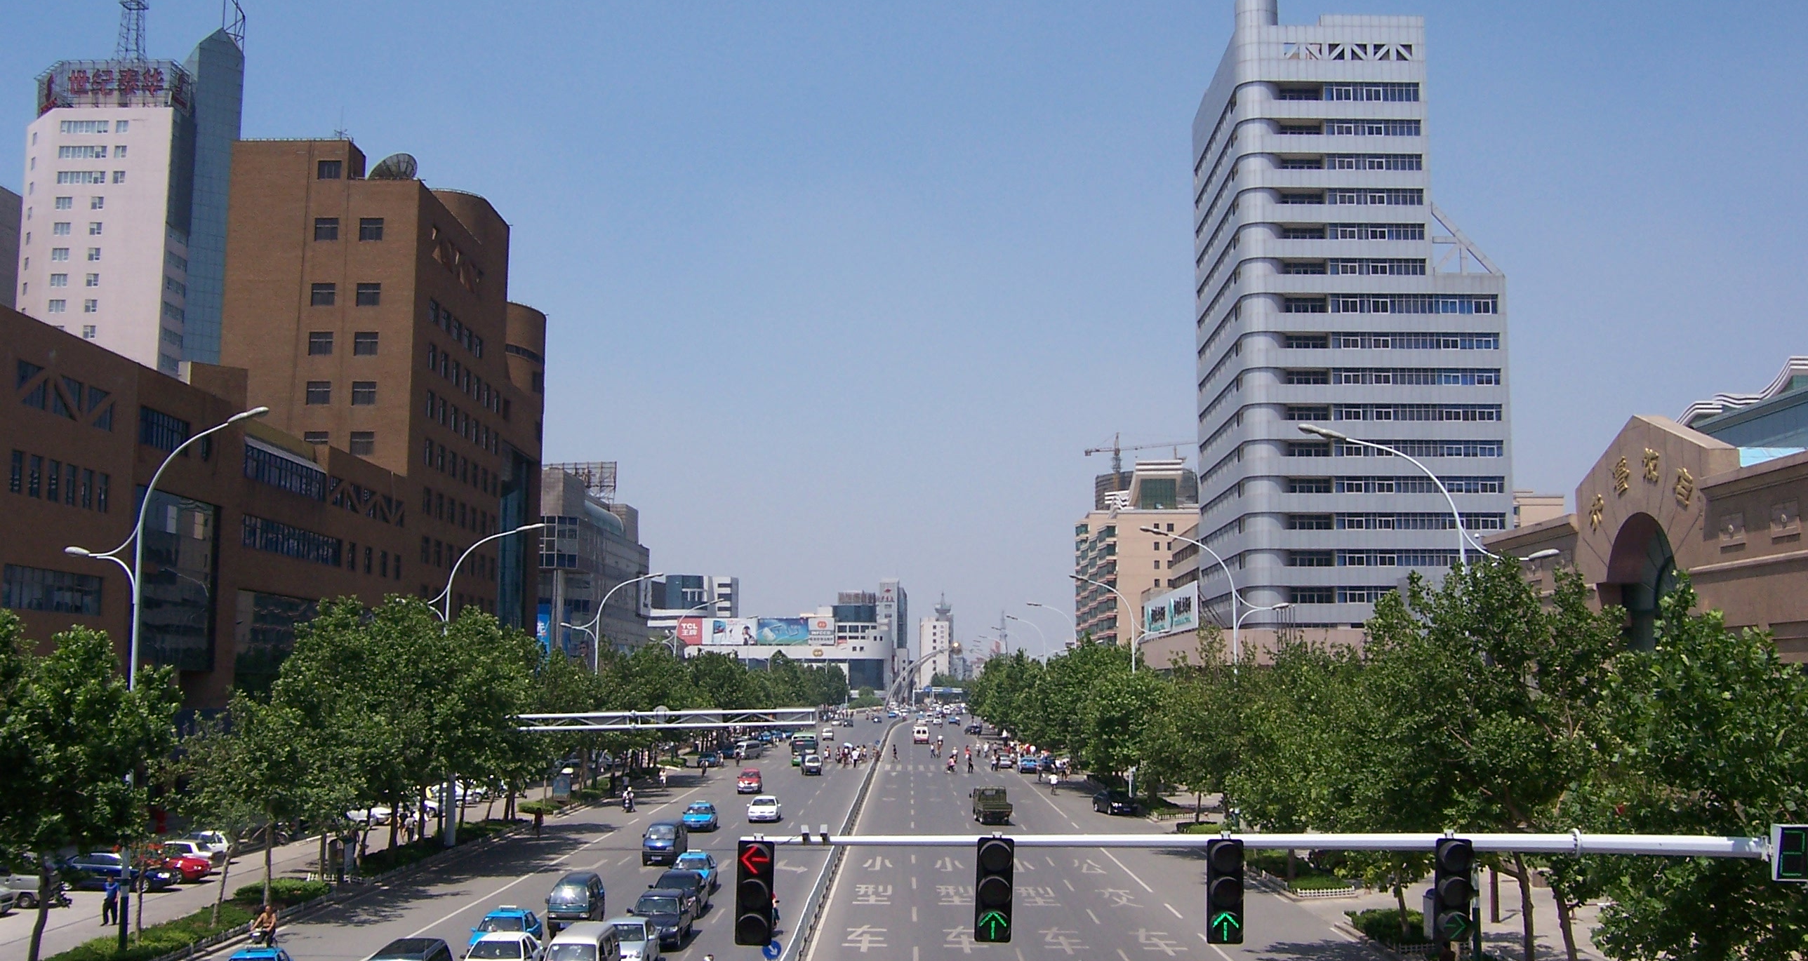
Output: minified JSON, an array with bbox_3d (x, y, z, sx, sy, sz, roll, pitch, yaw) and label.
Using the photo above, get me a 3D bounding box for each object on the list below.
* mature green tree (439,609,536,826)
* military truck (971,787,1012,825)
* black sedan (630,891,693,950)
[{"bbox_3d":[-24.842,14.039,102.763,5.820,12.810,5.820,0,-7,0],"label":"mature green tree"},{"bbox_3d":[5.684,20.903,110.484,2.000,2.120,5.100,1,-7,-4],"label":"military truck"},{"bbox_3d":[-8.311,14.855,58.657,1.720,1.460,4.500,0,-7,-1],"label":"black sedan"}]

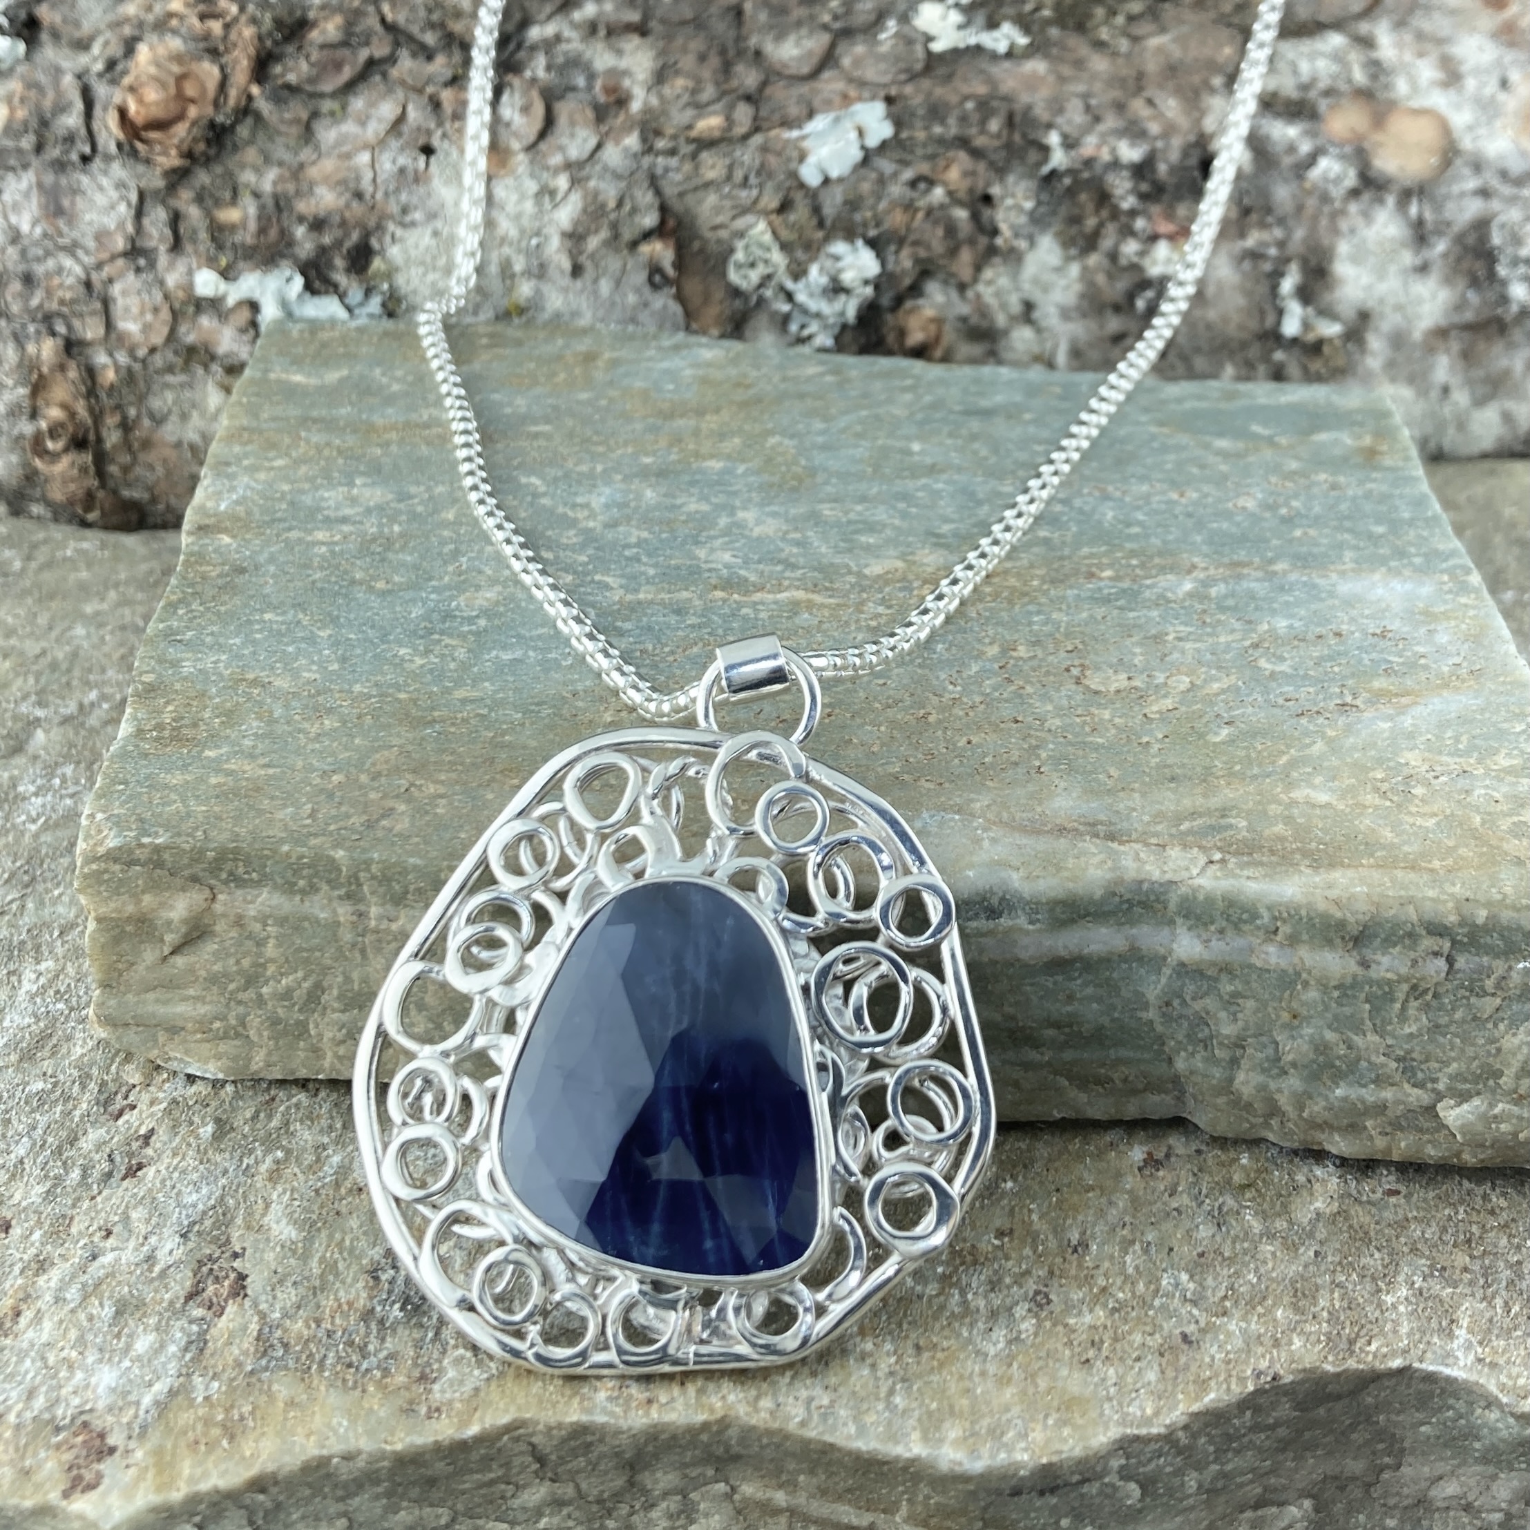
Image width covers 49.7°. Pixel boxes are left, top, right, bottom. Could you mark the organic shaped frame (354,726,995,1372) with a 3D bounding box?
[{"bbox_3d":[-0.006,0.017,0.124,0.047,0.008,0.056,9,75,8],"label":"organic shaped frame"}]

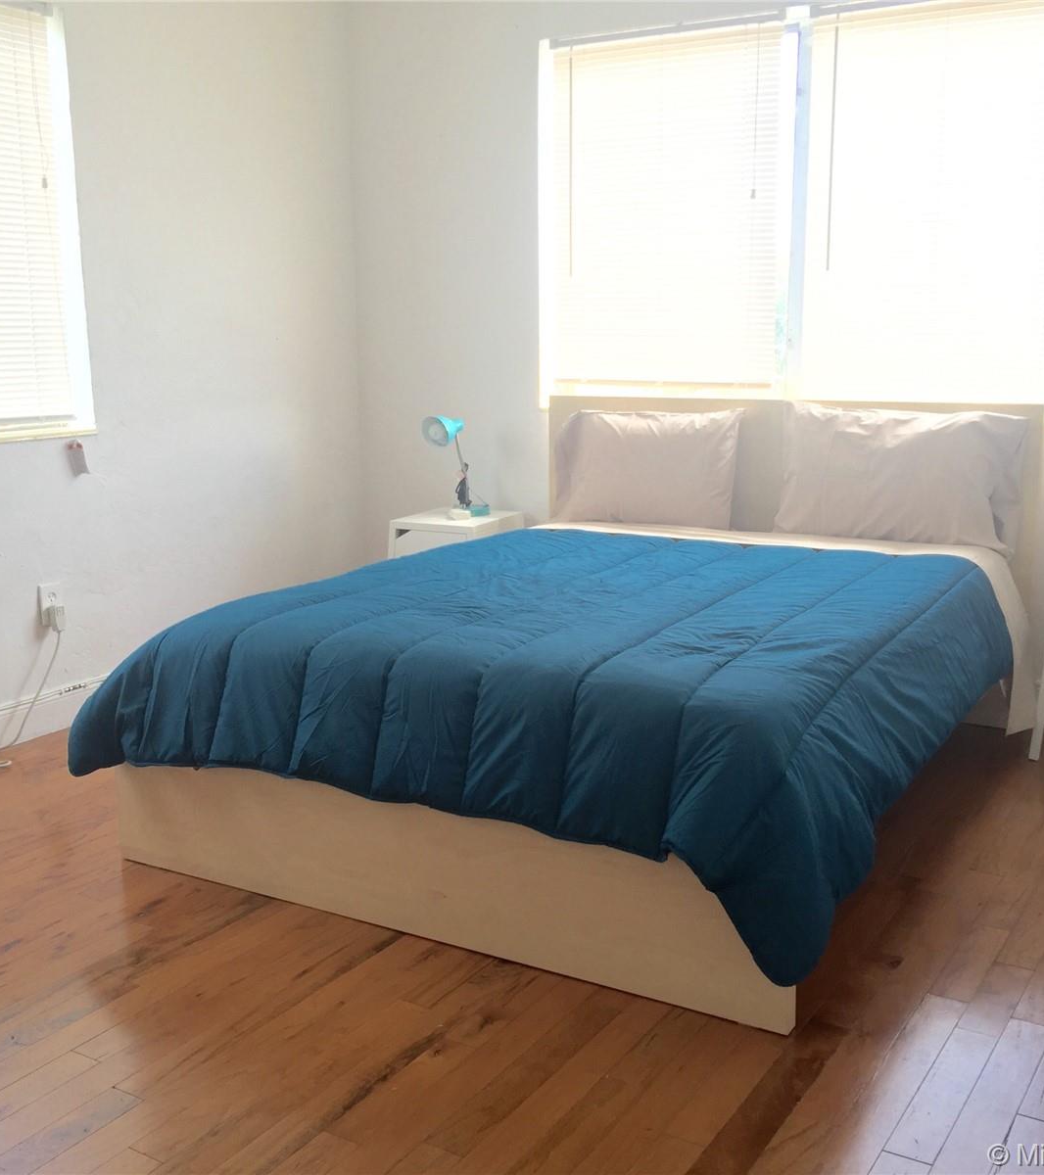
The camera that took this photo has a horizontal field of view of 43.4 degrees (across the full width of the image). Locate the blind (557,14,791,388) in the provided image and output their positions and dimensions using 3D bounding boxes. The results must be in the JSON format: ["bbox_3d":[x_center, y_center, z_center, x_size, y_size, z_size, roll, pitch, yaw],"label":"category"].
[{"bbox_3d":[0.477,-1.302,4.541,0.875,1.220,0.040,6,13,31],"label":"blind"}]

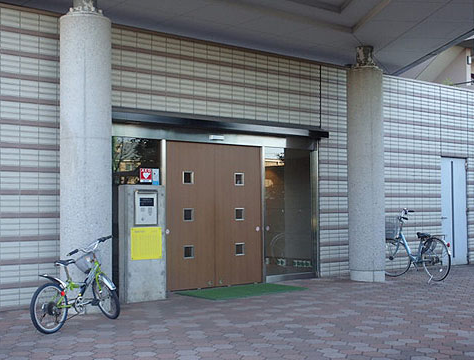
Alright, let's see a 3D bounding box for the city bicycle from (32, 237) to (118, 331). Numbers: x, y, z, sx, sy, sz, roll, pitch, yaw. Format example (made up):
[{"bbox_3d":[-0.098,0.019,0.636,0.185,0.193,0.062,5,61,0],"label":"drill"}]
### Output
[{"bbox_3d":[-1.603,1.008,7.160,0.550,0.900,1.400,-2,-3,29],"label":"city bicycle"}]

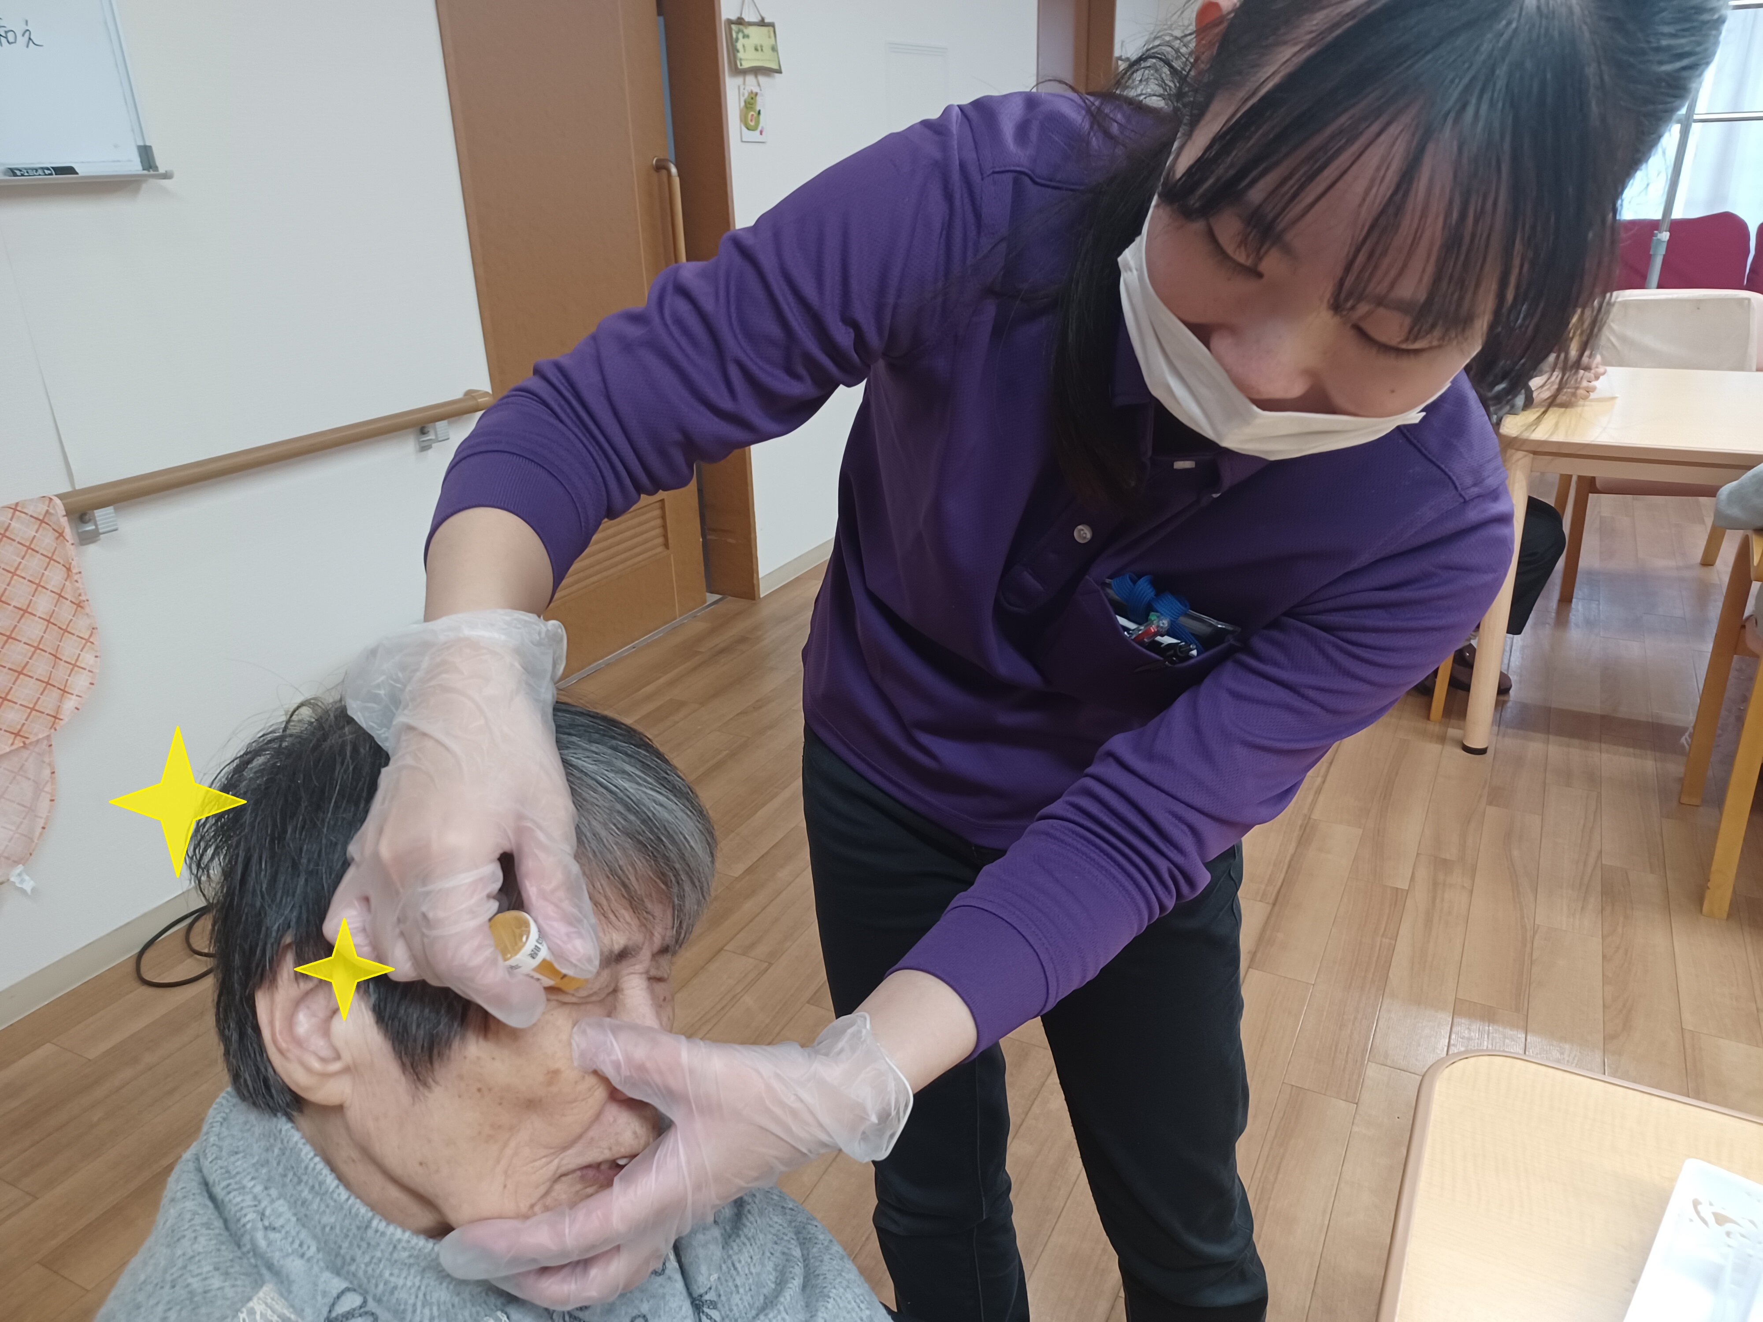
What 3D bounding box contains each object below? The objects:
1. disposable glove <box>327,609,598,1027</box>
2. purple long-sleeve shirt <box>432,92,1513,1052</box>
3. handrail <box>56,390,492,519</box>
[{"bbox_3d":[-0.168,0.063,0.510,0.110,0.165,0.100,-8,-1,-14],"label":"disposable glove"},{"bbox_3d":[0.082,-0.012,0.770,0.480,0.560,0.560,21,35,26],"label":"purple long-sleeve shirt"},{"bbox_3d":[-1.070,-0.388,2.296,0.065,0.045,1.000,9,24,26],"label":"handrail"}]

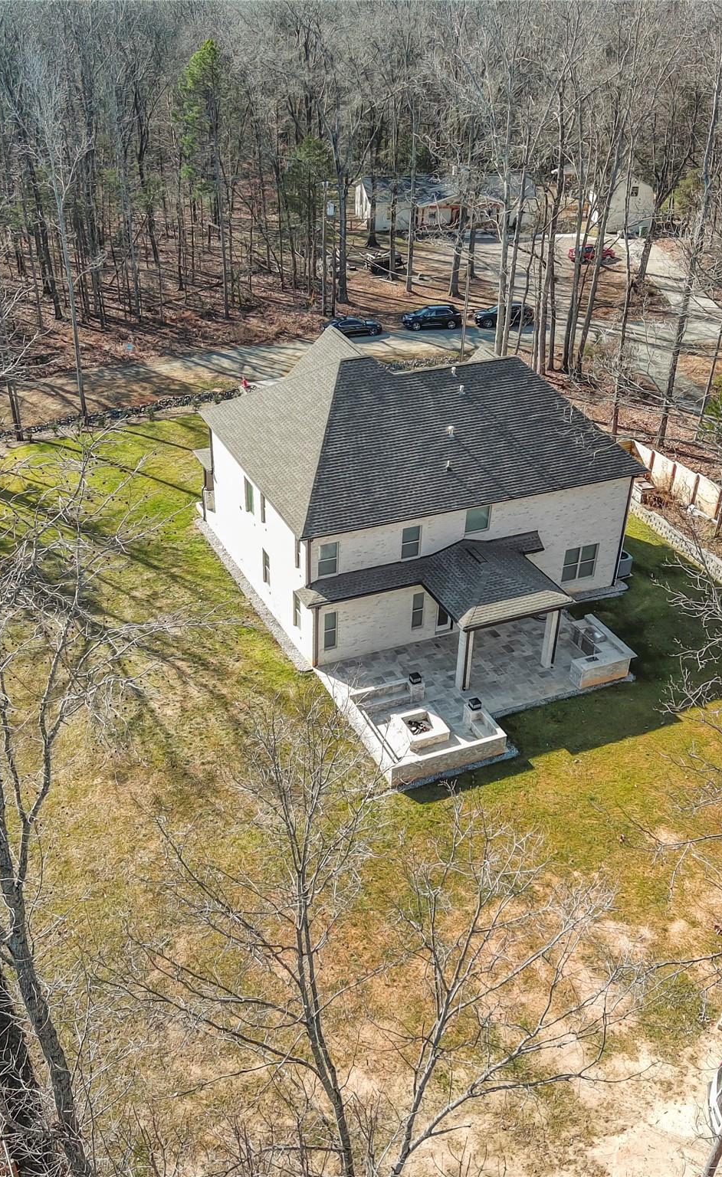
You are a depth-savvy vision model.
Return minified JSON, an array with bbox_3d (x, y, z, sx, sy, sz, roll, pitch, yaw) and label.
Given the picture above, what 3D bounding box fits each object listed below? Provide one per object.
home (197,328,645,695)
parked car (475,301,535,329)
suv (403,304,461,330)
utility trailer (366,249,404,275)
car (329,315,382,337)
[{"bbox_3d":[3.068,-5.537,47.146,16.400,11.150,19.300,-12,34,-21],"label":"home"},{"bbox_3d":[11.924,-22.625,86.167,4.750,1.700,1.900,-2,31,-6],"label":"parked car"},{"bbox_3d":[5.928,-22.199,85.174,4.700,1.700,1.890,-3,31,-7],"label":"suv"},{"bbox_3d":[2.263,-30.934,99.285,3.100,1.600,1.900,-9,33,-17],"label":"utility trailer"},{"bbox_3d":[-0.669,-21.409,84.244,4.750,1.440,1.830,-3,31,-8],"label":"car"}]

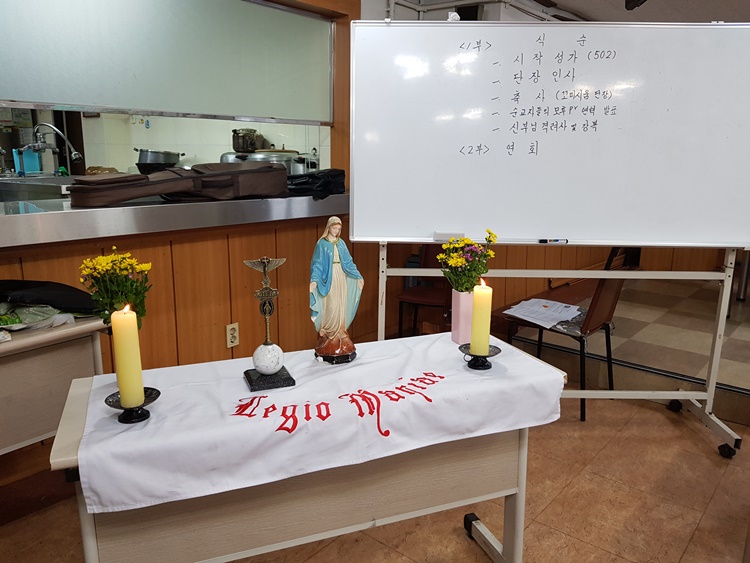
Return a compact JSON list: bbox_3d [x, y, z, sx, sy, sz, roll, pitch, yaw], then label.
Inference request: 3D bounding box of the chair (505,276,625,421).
[{"bbox_3d":[1.035,0.210,3.018,0.420,0.880,0.550,-11,17,-43],"label":"chair"}]

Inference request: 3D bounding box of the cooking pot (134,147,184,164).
[{"bbox_3d":[-1.569,-0.899,4.112,0.360,0.120,0.290,1,13,0],"label":"cooking pot"}]

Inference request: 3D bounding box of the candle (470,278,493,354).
[{"bbox_3d":[0.294,0.099,1.539,0.052,0.205,0.052,1,13,0],"label":"candle"}]

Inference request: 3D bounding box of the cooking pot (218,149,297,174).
[{"bbox_3d":[-0.852,-0.818,4.183,0.550,0.300,0.500,1,13,0],"label":"cooking pot"}]

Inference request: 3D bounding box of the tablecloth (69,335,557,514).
[{"bbox_3d":[-0.113,0.306,1.500,1.165,0.121,0.455,-5,14,-22],"label":"tablecloth"}]

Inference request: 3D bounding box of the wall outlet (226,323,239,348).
[{"bbox_3d":[-0.663,0.253,2.640,0.015,0.115,0.066,11,17,40],"label":"wall outlet"}]

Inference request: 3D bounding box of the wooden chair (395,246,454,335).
[{"bbox_3d":[0.439,0.084,3.559,0.420,0.880,0.500,7,14,27],"label":"wooden chair"}]

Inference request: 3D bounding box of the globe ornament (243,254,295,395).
[{"bbox_3d":[-0.273,0.097,1.428,0.113,0.323,0.112,-5,14,-22],"label":"globe ornament"}]

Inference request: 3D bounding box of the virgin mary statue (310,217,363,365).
[{"bbox_3d":[-0.111,0.020,1.588,0.153,0.406,0.120,-2,13,-13],"label":"virgin mary statue"}]

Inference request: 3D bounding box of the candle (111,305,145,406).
[{"bbox_3d":[-0.535,0.161,1.216,0.055,0.217,0.055,-5,14,-22],"label":"candle"}]

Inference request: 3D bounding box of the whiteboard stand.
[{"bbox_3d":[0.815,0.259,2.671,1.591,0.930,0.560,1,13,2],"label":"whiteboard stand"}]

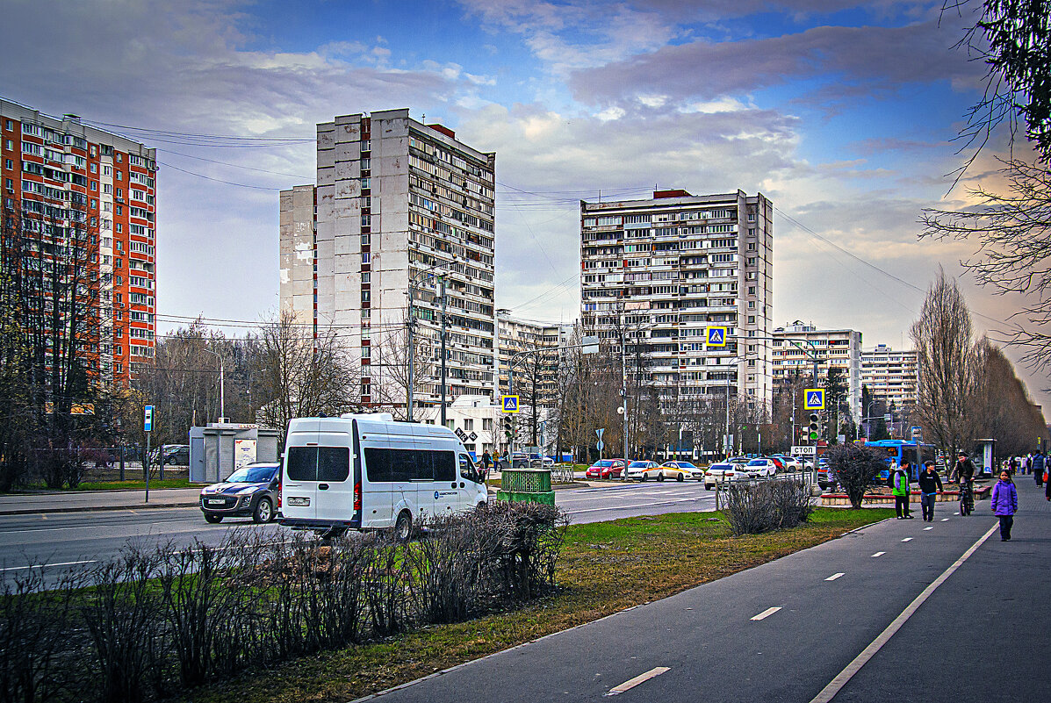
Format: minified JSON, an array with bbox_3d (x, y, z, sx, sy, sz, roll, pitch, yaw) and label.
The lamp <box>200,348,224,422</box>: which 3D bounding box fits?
[{"bbox_3d":[-22.405,4.002,87.983,1.800,8.400,0.300,-1,-5,14],"label":"lamp"}]

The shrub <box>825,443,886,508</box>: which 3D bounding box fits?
[{"bbox_3d":[10.277,3.875,38.108,1.950,2.050,1.900,-1,-5,15],"label":"shrub"}]

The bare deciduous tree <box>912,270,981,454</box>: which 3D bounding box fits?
[{"bbox_3d":[27.012,1.482,79.167,4.500,13.700,4.500,-2,-5,19],"label":"bare deciduous tree"}]

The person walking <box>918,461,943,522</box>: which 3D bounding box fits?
[{"bbox_3d":[10.145,3.510,30.800,0.560,1.500,0.340,-1,-4,13],"label":"person walking"}]

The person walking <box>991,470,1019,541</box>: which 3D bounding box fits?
[{"bbox_3d":[9.295,2.984,23.800,0.480,1.370,0.320,-1,-4,14],"label":"person walking"}]

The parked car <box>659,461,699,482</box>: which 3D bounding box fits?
[{"bbox_3d":[11.470,8.767,89.578,1.750,1.480,4.420,2,-5,-19],"label":"parked car"}]

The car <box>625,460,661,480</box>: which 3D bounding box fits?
[{"bbox_3d":[8.554,8.767,89.578,1.740,1.480,4.420,-2,-5,25],"label":"car"}]

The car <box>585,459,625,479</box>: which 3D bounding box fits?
[{"bbox_3d":[5.950,8.644,90.000,1.740,1.500,4.400,-2,-4,27],"label":"car"}]

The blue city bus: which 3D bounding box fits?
[{"bbox_3d":[26.720,7.825,86.702,2.550,3.000,12.000,-3,-6,28],"label":"blue city bus"}]

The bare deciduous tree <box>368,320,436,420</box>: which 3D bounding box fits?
[{"bbox_3d":[-7.265,2.771,72.029,4.000,9.500,4.000,0,-5,-6],"label":"bare deciduous tree"}]

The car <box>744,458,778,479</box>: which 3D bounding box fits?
[{"bbox_3d":[18.500,9.212,97.000,1.820,1.630,4.450,-2,-4,25],"label":"car"}]

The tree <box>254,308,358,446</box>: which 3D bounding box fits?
[{"bbox_3d":[-12.430,2.250,70.067,6.200,9.600,6.000,1,-5,-10],"label":"tree"}]

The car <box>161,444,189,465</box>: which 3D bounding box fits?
[{"bbox_3d":[-29.200,8.858,104.500,1.820,1.650,4.500,-3,-5,40],"label":"car"}]

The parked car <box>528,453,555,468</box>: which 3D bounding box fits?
[{"bbox_3d":[0.300,9.869,109.000,4.550,1.650,1.840,-3,-5,38],"label":"parked car"}]

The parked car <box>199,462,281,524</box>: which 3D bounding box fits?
[{"bbox_3d":[-7.420,4.075,35.750,1.830,1.690,4.600,-2,-4,24],"label":"parked car"}]

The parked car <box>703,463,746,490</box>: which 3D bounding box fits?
[{"bbox_3d":[11.163,6.952,67.853,1.760,1.490,4.410,-2,-5,21],"label":"parked car"}]

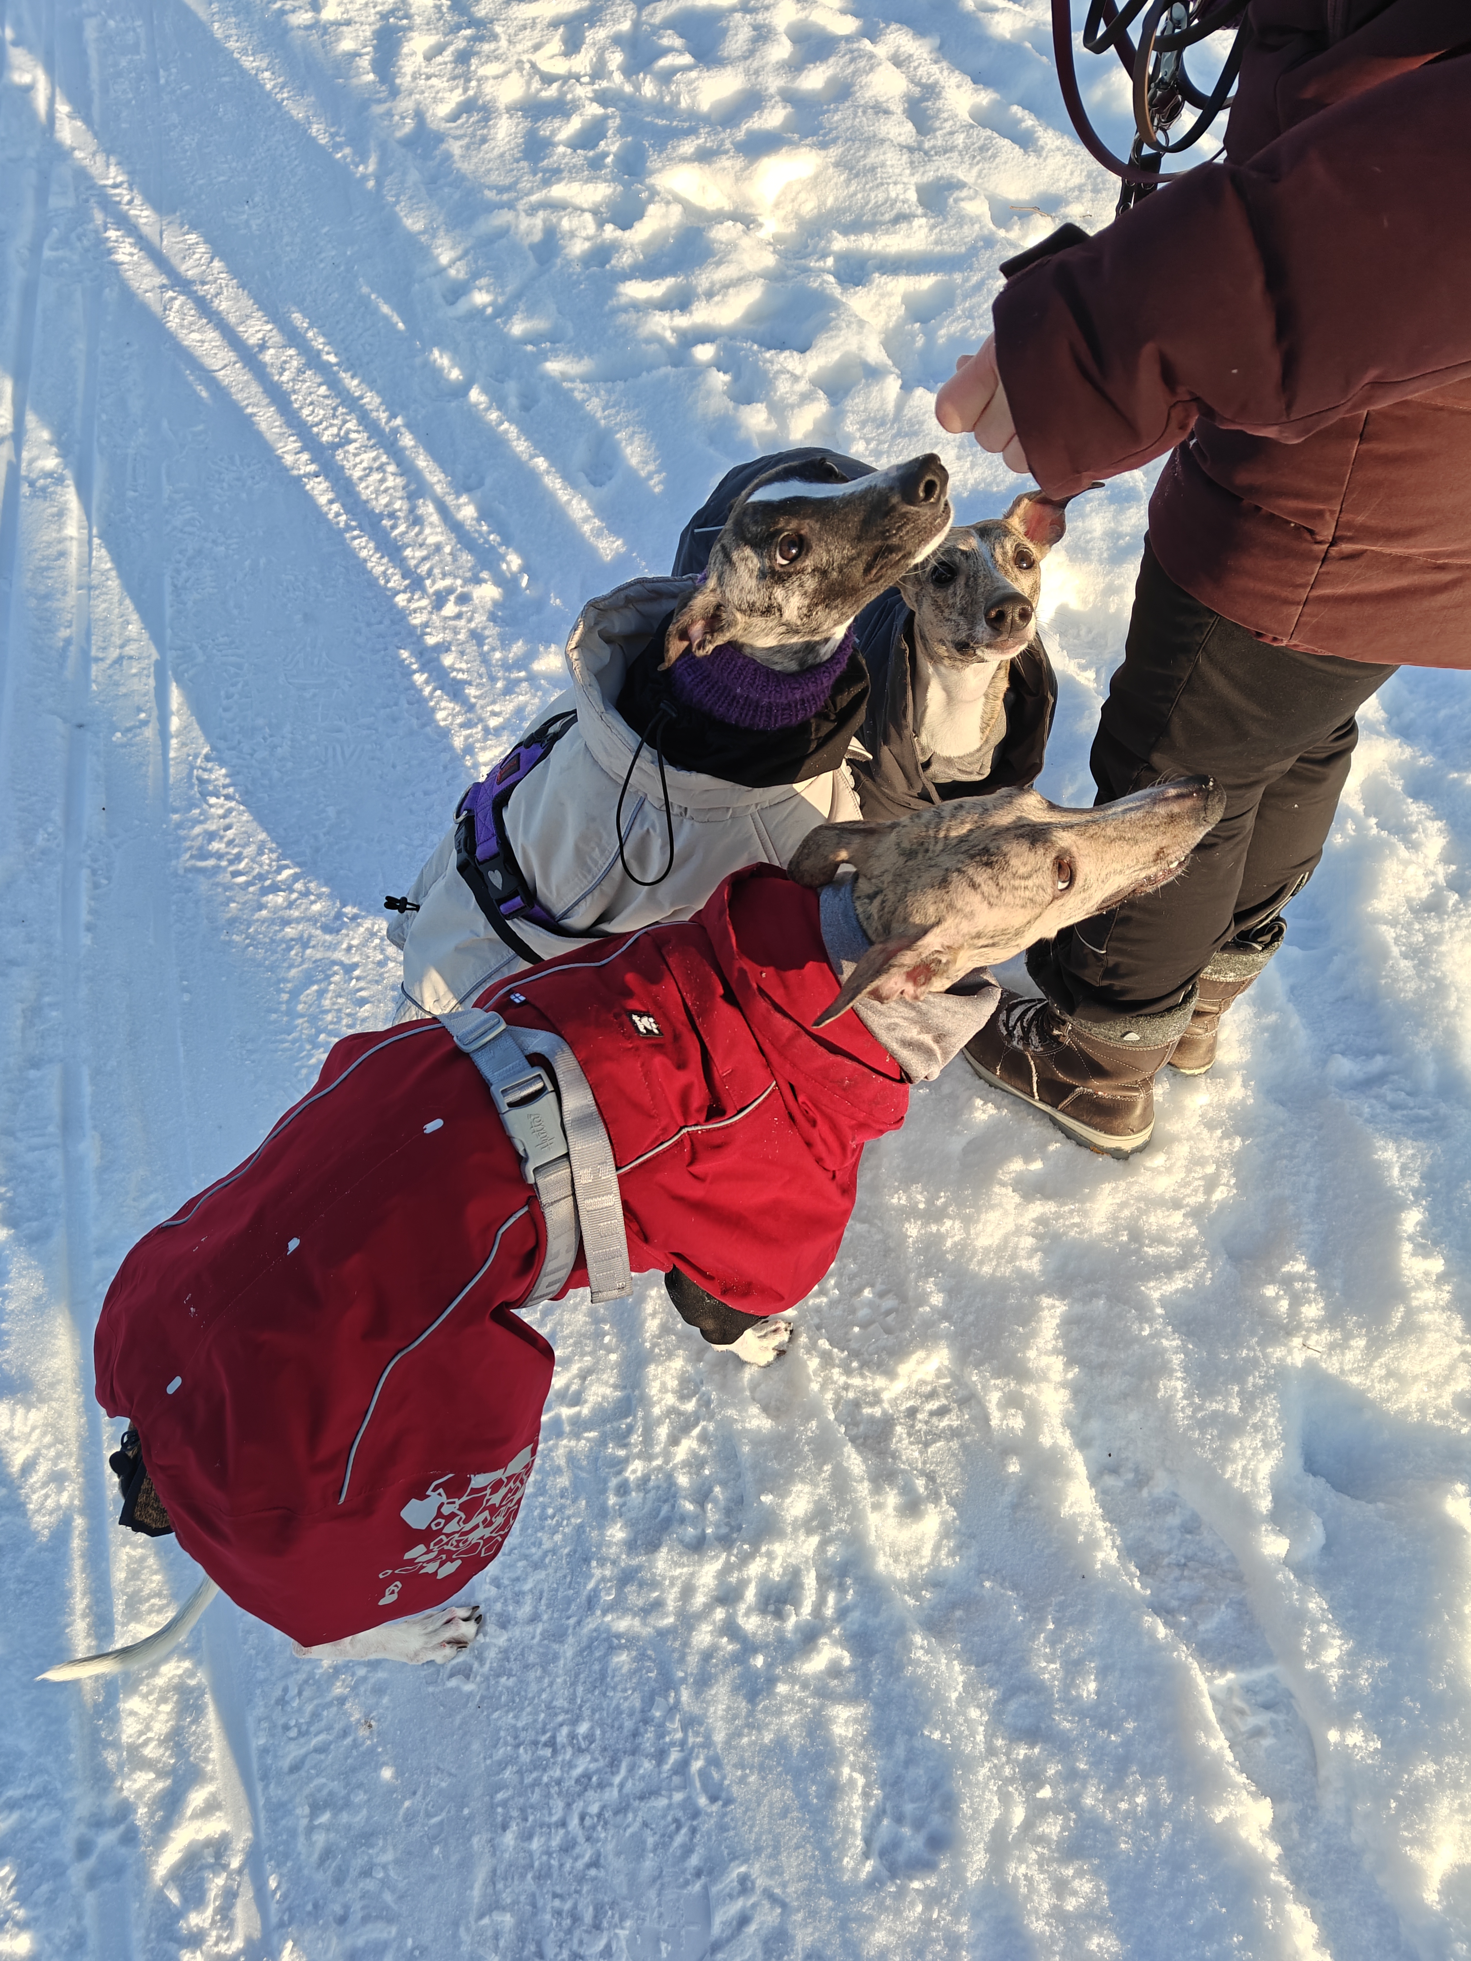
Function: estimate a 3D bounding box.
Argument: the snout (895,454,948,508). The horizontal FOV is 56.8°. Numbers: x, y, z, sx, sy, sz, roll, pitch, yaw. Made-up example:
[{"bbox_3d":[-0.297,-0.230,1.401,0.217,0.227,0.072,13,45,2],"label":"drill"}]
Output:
[{"bbox_3d":[0.131,-0.353,0.960,0.036,0.034,0.037,-20,37,34],"label":"snout"}]

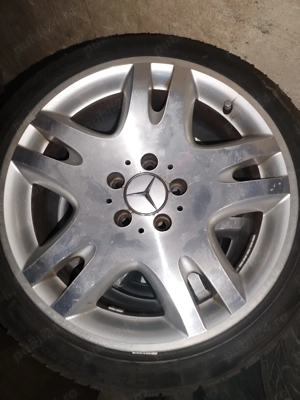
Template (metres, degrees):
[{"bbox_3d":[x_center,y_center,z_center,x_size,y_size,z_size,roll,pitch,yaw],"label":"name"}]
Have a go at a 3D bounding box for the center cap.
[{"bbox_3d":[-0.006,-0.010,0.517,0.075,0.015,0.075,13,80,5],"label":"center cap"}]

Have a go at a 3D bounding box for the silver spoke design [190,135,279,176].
[{"bbox_3d":[0.146,-0.073,0.520,0.136,0.030,0.049,-12,79,8],"label":"silver spoke design"}]

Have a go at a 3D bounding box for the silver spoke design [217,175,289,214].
[{"bbox_3d":[0.170,-0.006,0.505,0.115,0.030,0.047,-8,79,9],"label":"silver spoke design"}]

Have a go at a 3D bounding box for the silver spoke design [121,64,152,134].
[{"bbox_3d":[-0.022,-0.182,0.546,0.047,0.030,0.119,3,87,3],"label":"silver spoke design"}]

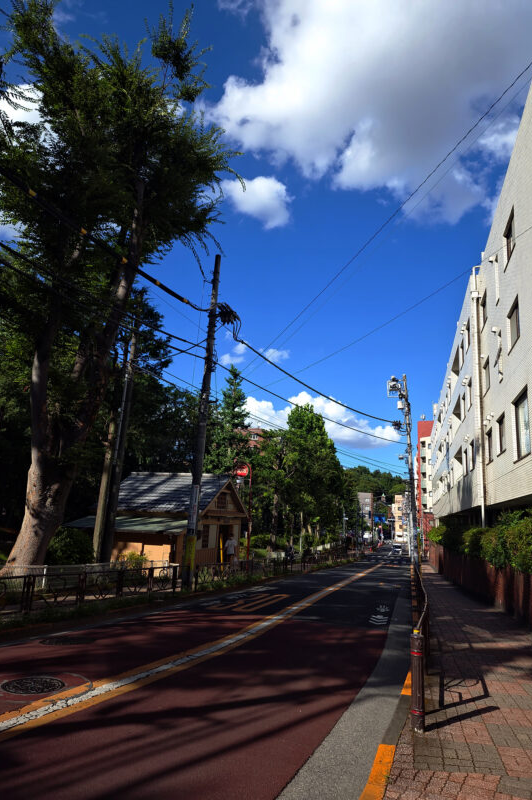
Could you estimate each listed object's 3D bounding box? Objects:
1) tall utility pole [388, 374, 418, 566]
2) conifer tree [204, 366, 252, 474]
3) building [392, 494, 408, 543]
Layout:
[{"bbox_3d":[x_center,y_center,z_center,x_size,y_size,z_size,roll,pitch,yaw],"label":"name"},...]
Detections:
[{"bbox_3d":[8.043,3.888,31.042,1.700,11.100,1.000,0,-14,15],"label":"tall utility pole"},{"bbox_3d":[-2.757,3.908,36.012,4.600,12.900,4.600,4,-13,0],"label":"conifer tree"},{"bbox_3d":[41.530,35.875,161.509,6.500,14.000,10.000,0,-14,15],"label":"building"}]

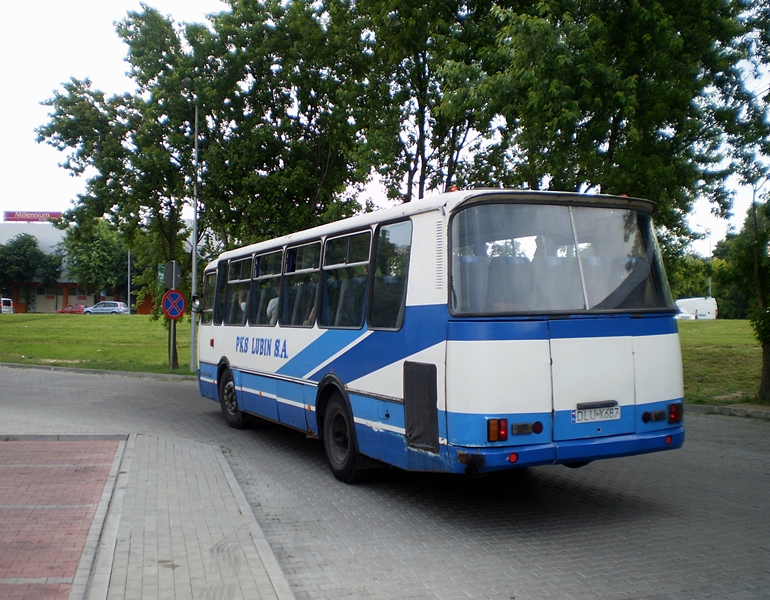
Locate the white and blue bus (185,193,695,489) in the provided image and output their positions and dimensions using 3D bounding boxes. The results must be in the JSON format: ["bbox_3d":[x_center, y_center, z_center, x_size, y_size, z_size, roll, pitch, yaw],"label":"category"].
[{"bbox_3d":[-0.240,0.510,11.460,2.500,2.970,9.450,0,-1,-26],"label":"white and blue bus"}]

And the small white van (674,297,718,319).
[{"bbox_3d":[27.200,1.000,73.300,1.970,2.400,5.400,0,-1,-5],"label":"small white van"}]

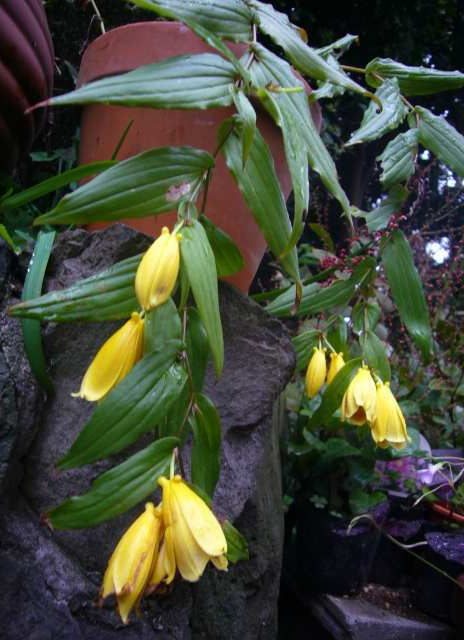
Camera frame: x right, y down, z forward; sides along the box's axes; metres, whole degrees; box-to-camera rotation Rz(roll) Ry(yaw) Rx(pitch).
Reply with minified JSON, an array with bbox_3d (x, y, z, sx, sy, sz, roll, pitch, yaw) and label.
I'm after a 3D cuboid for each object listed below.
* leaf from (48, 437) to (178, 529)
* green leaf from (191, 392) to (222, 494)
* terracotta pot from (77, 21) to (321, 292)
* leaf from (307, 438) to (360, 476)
[{"bbox_3d":[-0.082,0.113,0.360,0.100,0.031,0.025,-31,0,-9],"label":"leaf"},{"bbox_3d":[-0.020,0.089,0.370,0.020,0.075,0.020,-5,0,0],"label":"green leaf"},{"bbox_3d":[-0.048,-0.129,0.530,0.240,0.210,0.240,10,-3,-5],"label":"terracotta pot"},{"bbox_3d":[0.113,0.149,0.570,0.057,0.042,0.035,0,7,0],"label":"leaf"}]

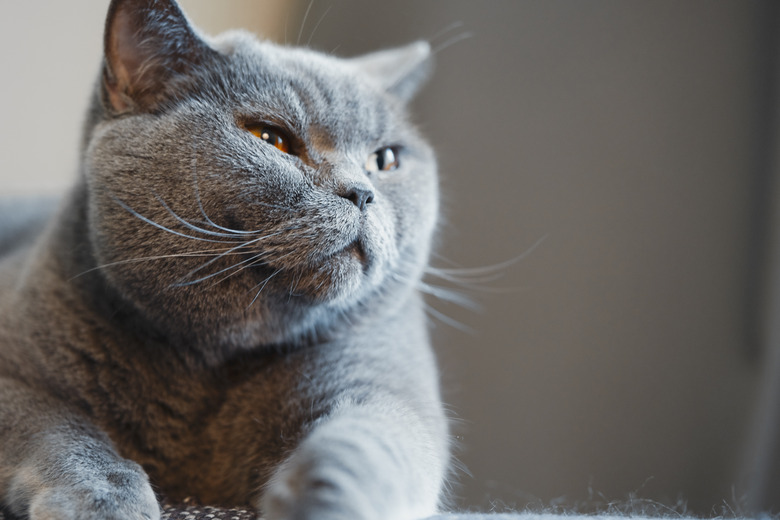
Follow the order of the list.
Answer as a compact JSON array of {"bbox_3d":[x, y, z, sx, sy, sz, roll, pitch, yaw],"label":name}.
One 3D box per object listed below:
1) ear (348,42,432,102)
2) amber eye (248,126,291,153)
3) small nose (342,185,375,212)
[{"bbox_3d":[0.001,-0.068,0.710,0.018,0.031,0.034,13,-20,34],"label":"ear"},{"bbox_3d":[-0.040,-0.040,0.650,0.015,0.010,0.007,15,-12,-22],"label":"amber eye"},{"bbox_3d":[-0.011,-0.020,0.645,0.012,0.009,0.006,12,-14,-37],"label":"small nose"}]

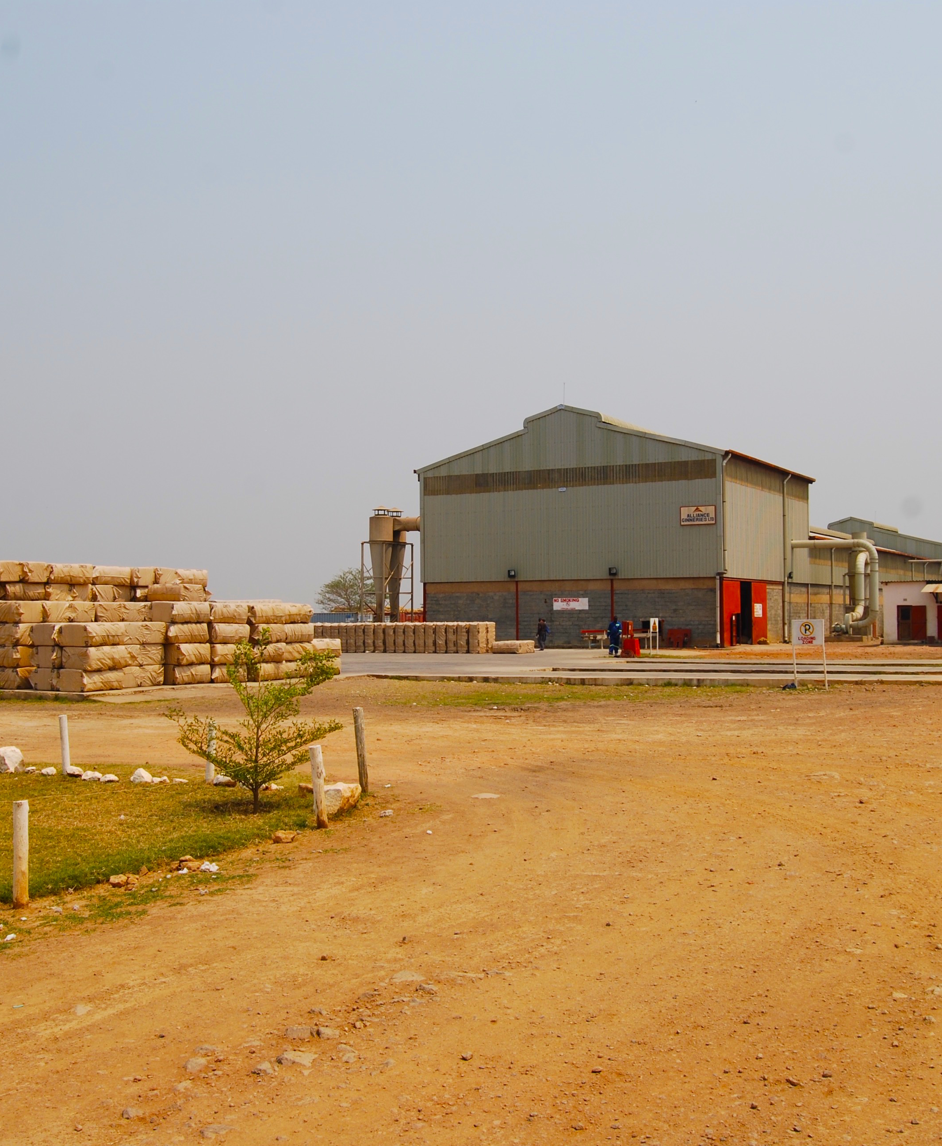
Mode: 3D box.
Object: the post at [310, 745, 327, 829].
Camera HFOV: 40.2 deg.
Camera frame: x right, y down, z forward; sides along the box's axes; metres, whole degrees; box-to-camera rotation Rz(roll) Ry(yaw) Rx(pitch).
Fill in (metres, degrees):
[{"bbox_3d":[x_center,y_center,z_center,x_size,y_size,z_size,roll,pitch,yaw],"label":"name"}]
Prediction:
[{"bbox_3d":[-1.342,1.881,11.390,0.100,0.725,0.100,-5,-2,0],"label":"post"}]

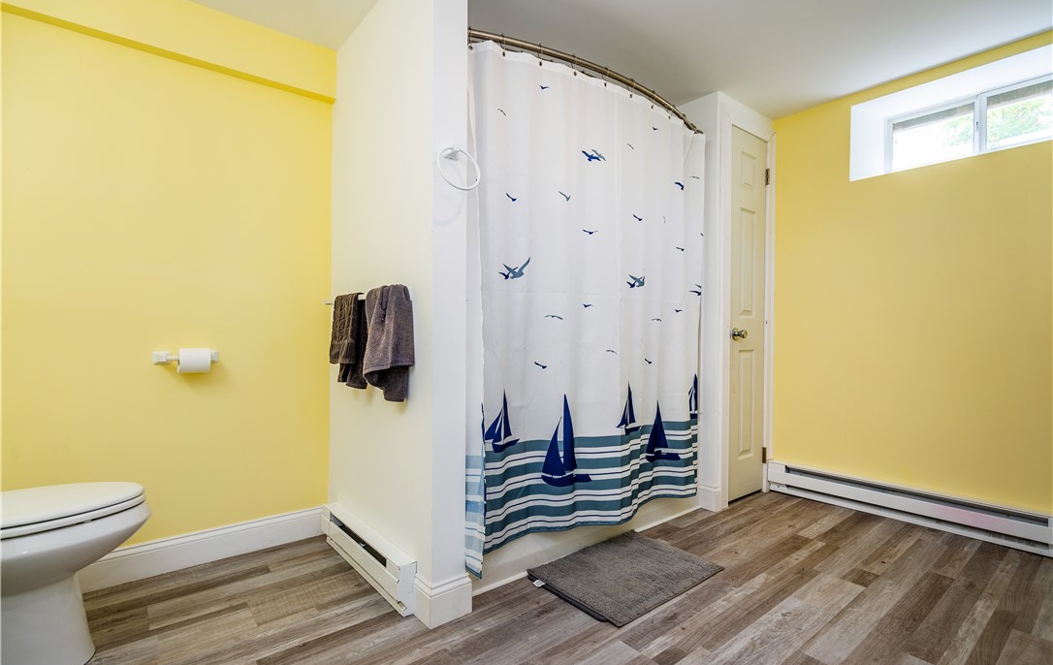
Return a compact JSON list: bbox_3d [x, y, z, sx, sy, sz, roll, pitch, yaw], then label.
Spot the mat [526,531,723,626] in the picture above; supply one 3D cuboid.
[{"bbox_3d":[0.388,0.921,1.807,0.604,0.018,0.434,0,0,-38],"label":"mat"}]

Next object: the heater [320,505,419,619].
[{"bbox_3d":[-0.631,0.838,1.803,0.062,0.170,0.735,0,0,-42],"label":"heater"}]

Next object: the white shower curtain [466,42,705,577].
[{"bbox_3d":[0.374,-0.097,2.023,1.395,1.840,0.155,0,0,-37],"label":"white shower curtain"}]

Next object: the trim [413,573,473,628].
[{"bbox_3d":[-0.275,0.856,1.547,0.145,0.140,0.110,0,0,-37],"label":"trim"}]

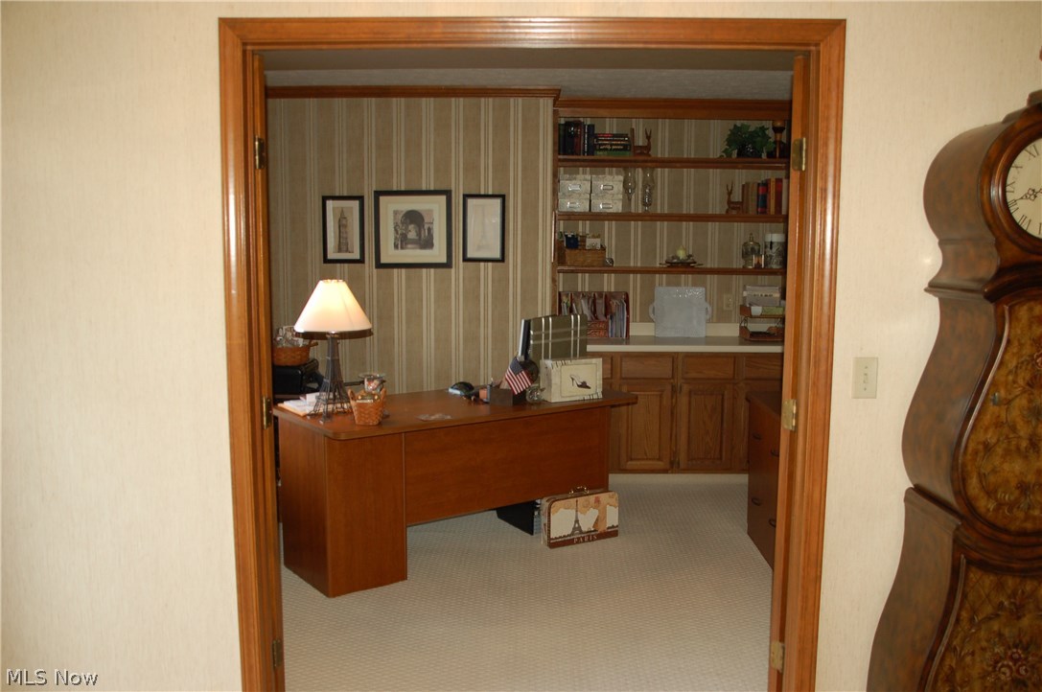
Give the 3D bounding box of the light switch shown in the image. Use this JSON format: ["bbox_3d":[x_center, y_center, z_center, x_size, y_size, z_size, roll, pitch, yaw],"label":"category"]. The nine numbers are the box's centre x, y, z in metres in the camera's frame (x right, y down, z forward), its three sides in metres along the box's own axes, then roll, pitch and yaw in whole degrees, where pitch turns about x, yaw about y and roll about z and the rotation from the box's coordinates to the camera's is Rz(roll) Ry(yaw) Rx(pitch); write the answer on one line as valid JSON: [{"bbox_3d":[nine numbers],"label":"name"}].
[{"bbox_3d":[0.947,0.089,2.465,0.070,0.114,0.016,0,7,0],"label":"light switch"}]

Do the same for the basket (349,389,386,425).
[{"bbox_3d":[-0.670,0.257,3.927,0.155,0.140,0.120,0,7,0],"label":"basket"}]

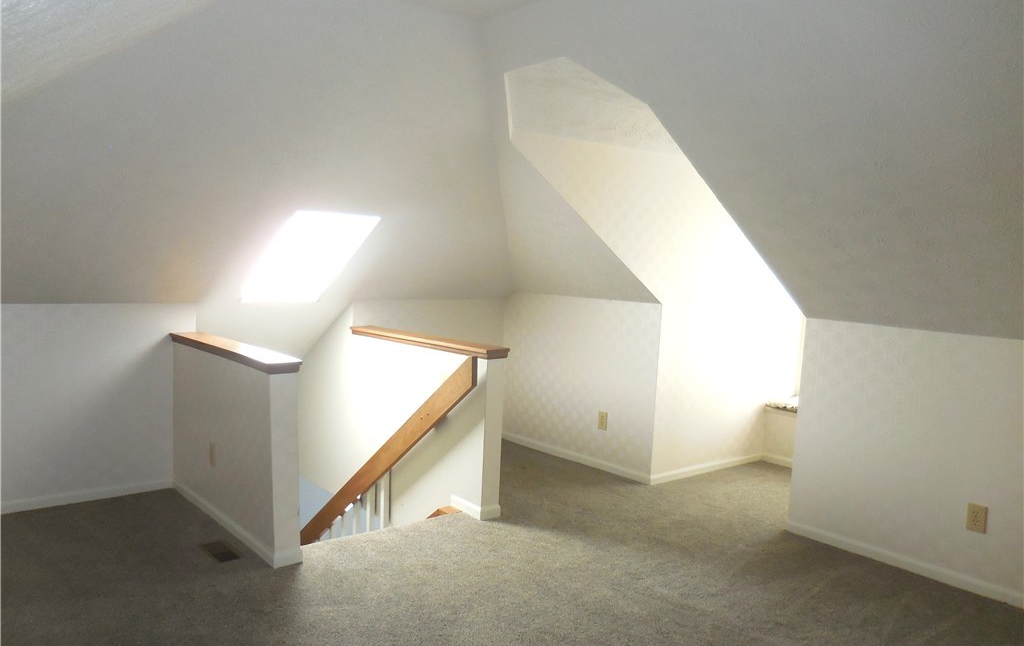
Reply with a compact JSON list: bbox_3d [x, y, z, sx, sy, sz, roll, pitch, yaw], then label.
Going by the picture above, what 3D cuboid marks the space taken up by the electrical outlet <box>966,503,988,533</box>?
[{"bbox_3d":[1.954,0.821,3.106,0.008,0.115,0.071,-1,6,-41],"label":"electrical outlet"}]

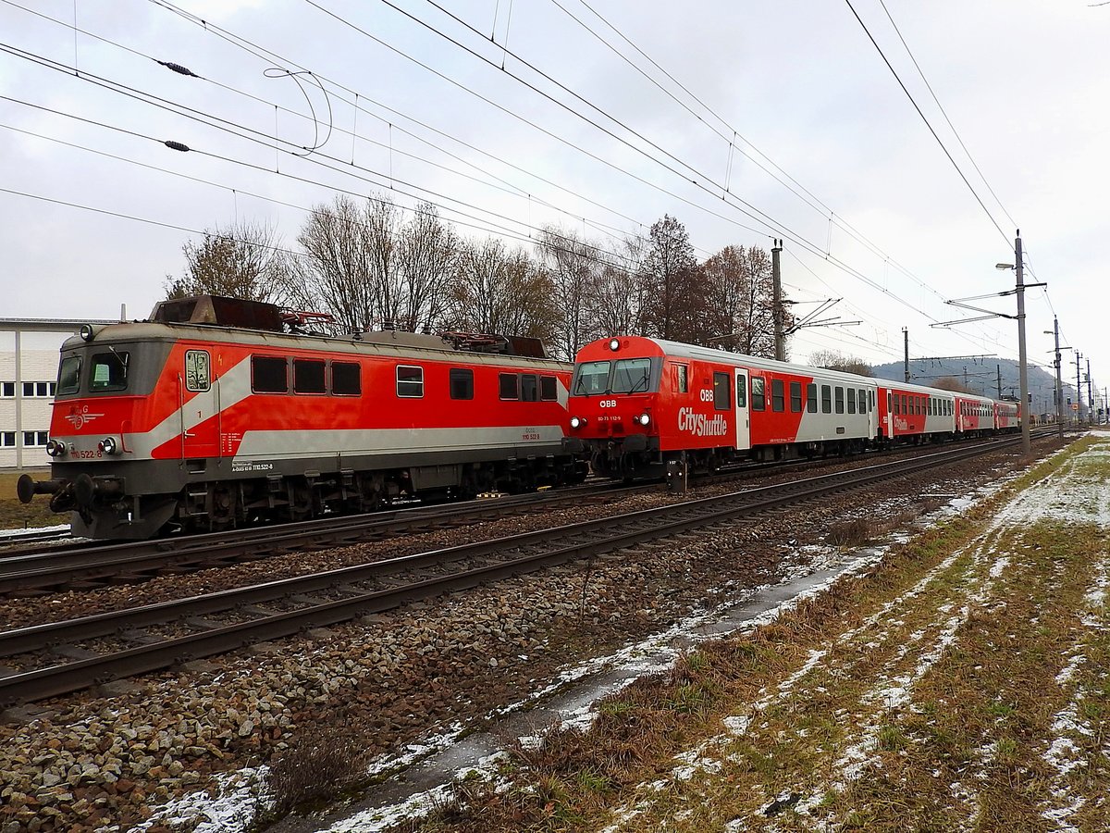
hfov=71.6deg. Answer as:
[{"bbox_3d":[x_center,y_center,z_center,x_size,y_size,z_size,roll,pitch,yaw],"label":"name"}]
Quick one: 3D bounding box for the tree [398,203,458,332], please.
[{"bbox_3d":[-7.383,-4.516,45.000,3.600,15.800,3.600,-1,-1,0],"label":"tree"}]

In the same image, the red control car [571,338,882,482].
[{"bbox_3d":[8.539,-0.117,30.681,2.850,4.100,26.400,-2,-2,35],"label":"red control car"}]

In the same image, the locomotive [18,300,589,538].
[{"bbox_3d":[-4.240,0.034,21.110,2.950,4.700,17.500,-2,-2,36],"label":"locomotive"}]

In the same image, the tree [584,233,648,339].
[{"bbox_3d":[4.330,-4.859,55.000,4.600,16.200,4.600,-1,-1,0],"label":"tree"}]

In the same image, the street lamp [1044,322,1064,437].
[{"bbox_3d":[41.654,-3.115,64.000,1.200,10.000,0.400,-2,-2,36],"label":"street lamp"}]

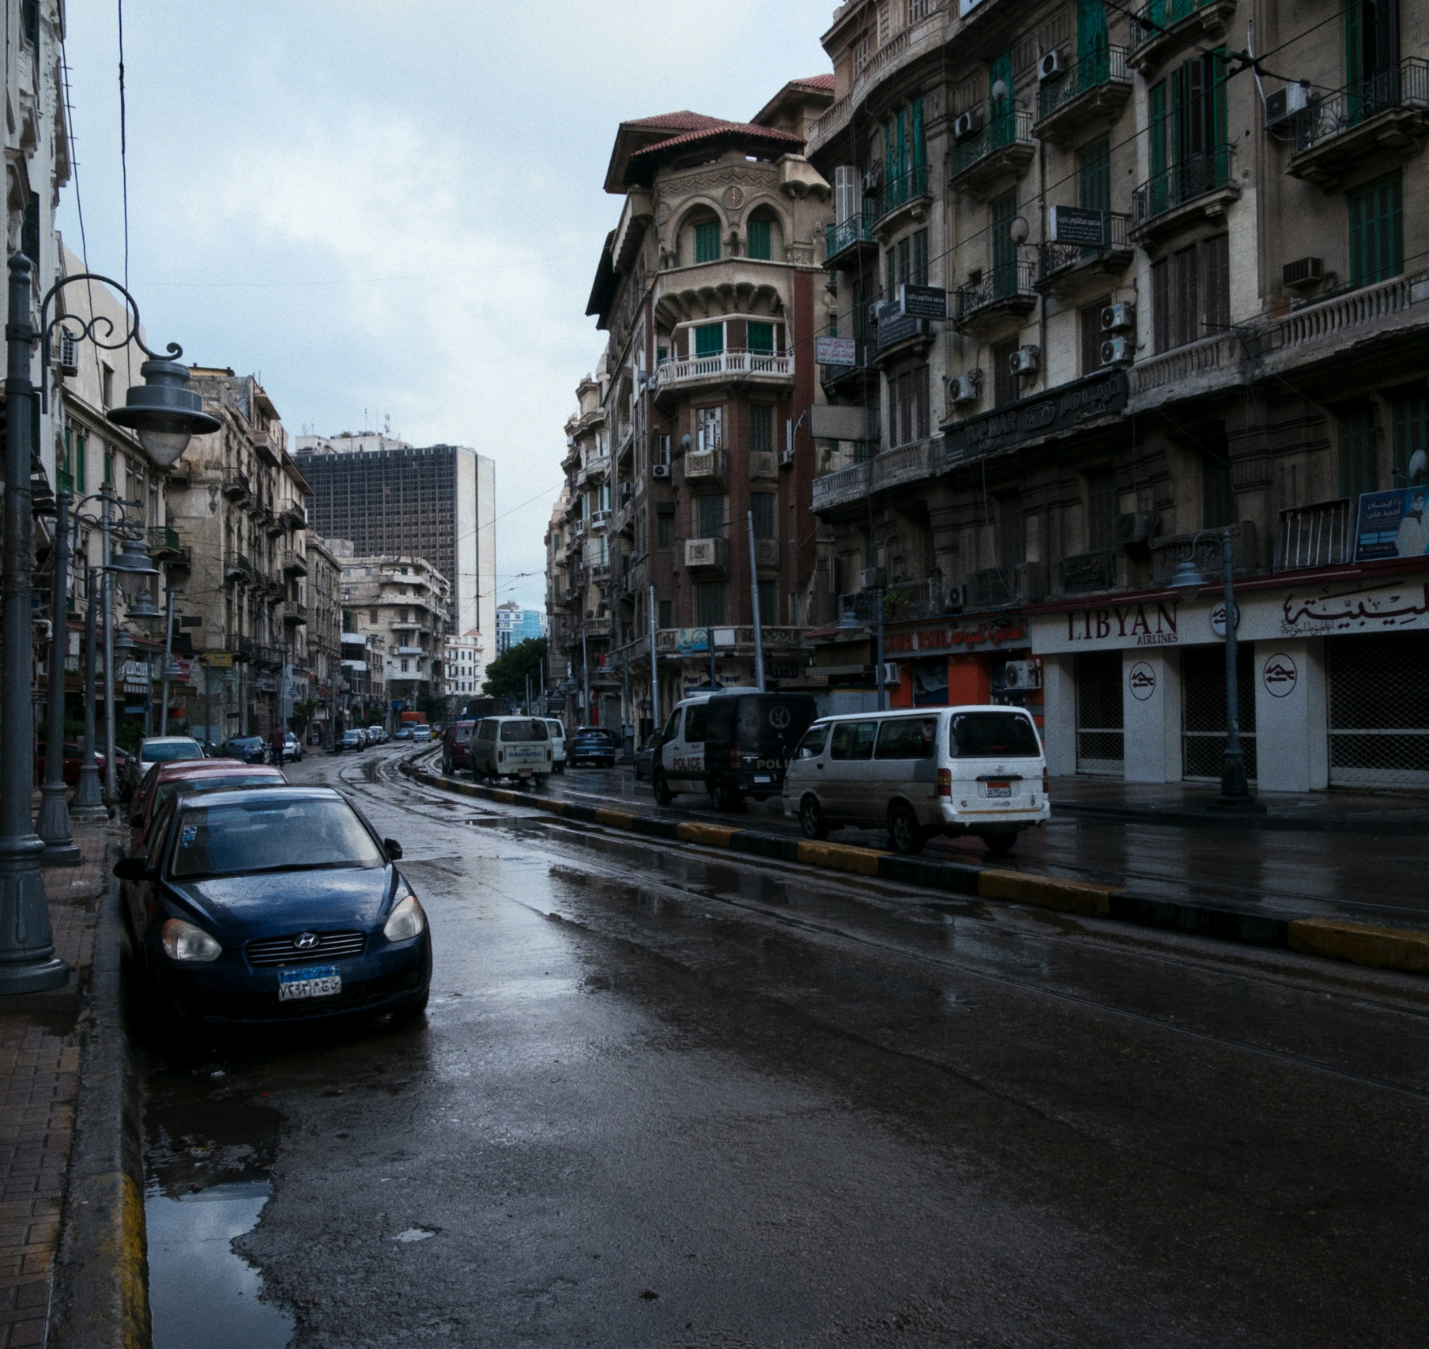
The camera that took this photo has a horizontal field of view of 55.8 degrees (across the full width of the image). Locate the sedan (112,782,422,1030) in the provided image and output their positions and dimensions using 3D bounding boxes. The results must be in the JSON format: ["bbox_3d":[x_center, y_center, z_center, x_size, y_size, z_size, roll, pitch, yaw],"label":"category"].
[{"bbox_3d":[-3.214,1.536,9.565,1.700,1.470,4.270,0,-2,-26],"label":"sedan"}]

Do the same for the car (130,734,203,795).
[{"bbox_3d":[-12.519,2.279,31.151,1.700,1.530,4.200,0,-2,-27],"label":"car"}]

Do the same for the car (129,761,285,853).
[{"bbox_3d":[-5.197,1.695,14.158,1.680,1.480,4.200,0,-2,-25],"label":"car"}]

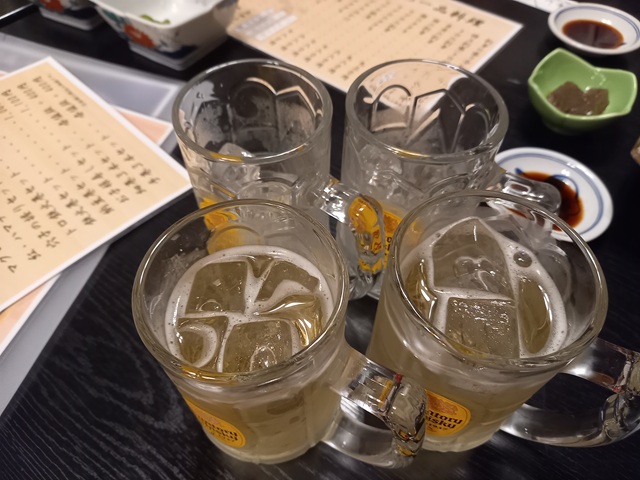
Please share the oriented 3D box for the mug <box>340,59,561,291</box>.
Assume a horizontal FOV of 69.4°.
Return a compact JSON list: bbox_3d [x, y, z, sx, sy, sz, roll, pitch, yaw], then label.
[{"bbox_3d":[0.070,-0.024,0.272,0.119,0.125,0.080,13,55,9],"label":"mug"}]

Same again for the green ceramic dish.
[{"bbox_3d":[0.214,-0.118,0.391,0.079,0.045,0.079,29,59,19],"label":"green ceramic dish"}]

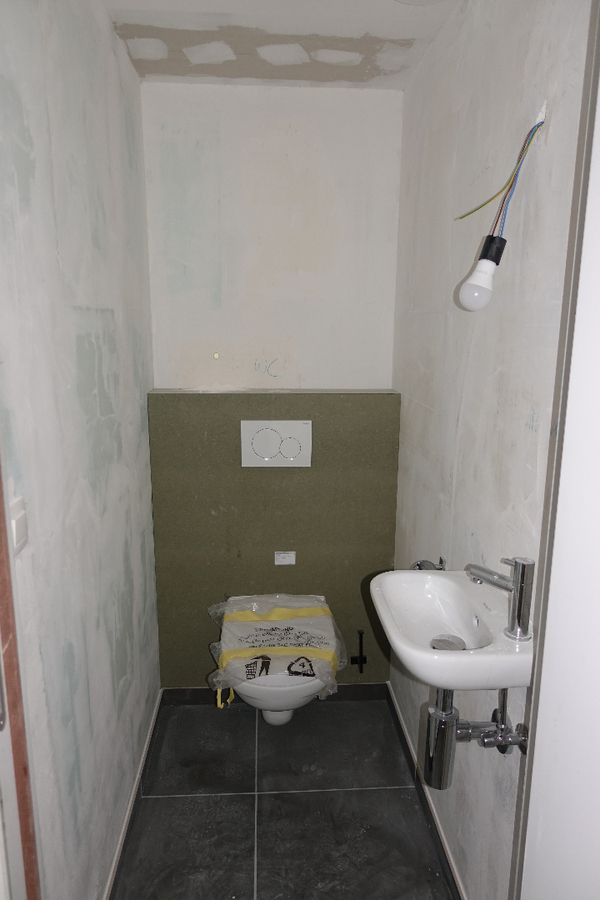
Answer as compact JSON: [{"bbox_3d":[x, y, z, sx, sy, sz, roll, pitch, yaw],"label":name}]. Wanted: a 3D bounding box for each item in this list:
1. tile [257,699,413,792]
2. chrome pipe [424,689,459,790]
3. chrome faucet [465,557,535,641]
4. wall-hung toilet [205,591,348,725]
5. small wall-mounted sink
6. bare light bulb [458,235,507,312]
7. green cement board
[{"bbox_3d":[0.102,1.020,2.095,0.501,0.010,0.453,0,12,-4],"label":"tile"},{"bbox_3d":[0.281,0.552,1.187,0.060,0.232,0.060,0,12,-4],"label":"chrome pipe"},{"bbox_3d":[0.357,0.247,1.056,0.050,0.140,0.130,-9,15,-37],"label":"chrome faucet"},{"bbox_3d":[-0.071,0.764,1.996,0.370,0.365,0.540,0,12,-4],"label":"wall-hung toilet"},{"bbox_3d":[0.282,0.363,1.144,0.272,0.125,0.362,0,12,-4],"label":"small wall-mounted sink"},{"bbox_3d":[0.342,-0.326,1.115,0.061,0.142,0.061,19,2,-7],"label":"bare light bulb"},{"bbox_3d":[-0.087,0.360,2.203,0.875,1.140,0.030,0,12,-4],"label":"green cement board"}]

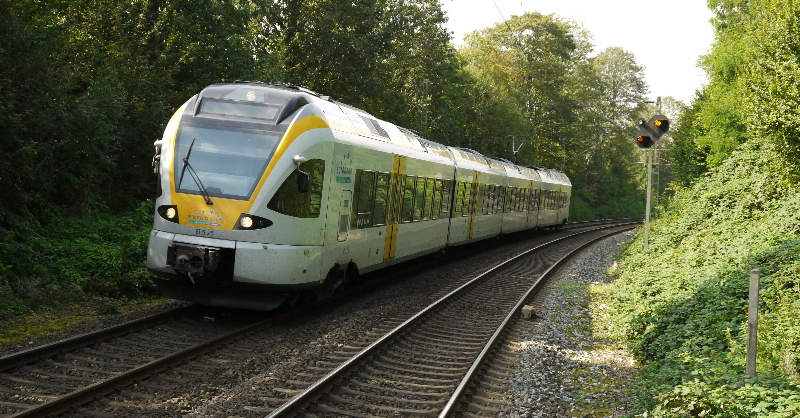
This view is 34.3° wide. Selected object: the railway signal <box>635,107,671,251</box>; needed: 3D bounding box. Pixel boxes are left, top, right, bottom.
[{"bbox_3d":[8.727,-0.852,45.000,1.150,4.850,0.500,2,1,9],"label":"railway signal"}]

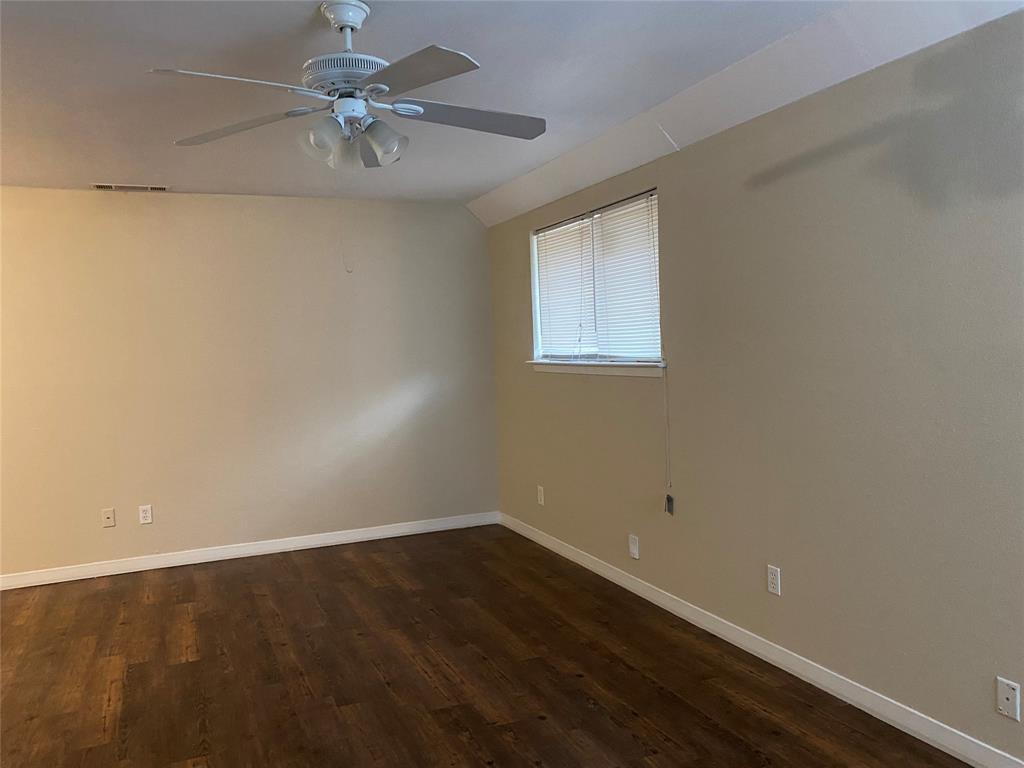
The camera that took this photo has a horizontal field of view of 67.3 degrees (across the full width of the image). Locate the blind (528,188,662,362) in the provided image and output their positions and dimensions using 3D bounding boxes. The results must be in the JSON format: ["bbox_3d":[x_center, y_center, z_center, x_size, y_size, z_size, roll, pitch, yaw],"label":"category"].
[{"bbox_3d":[0.475,-0.563,4.564,0.048,0.854,1.475,-3,3,-23],"label":"blind"}]

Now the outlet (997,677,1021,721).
[{"bbox_3d":[1.492,0.949,2.314,0.011,0.112,0.068,-3,3,-23],"label":"outlet"}]

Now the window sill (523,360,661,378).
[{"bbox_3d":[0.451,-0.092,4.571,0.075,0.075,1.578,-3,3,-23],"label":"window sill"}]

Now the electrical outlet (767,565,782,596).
[{"bbox_3d":[1.094,0.824,3.216,0.011,0.116,0.071,-3,3,-23],"label":"electrical outlet"}]

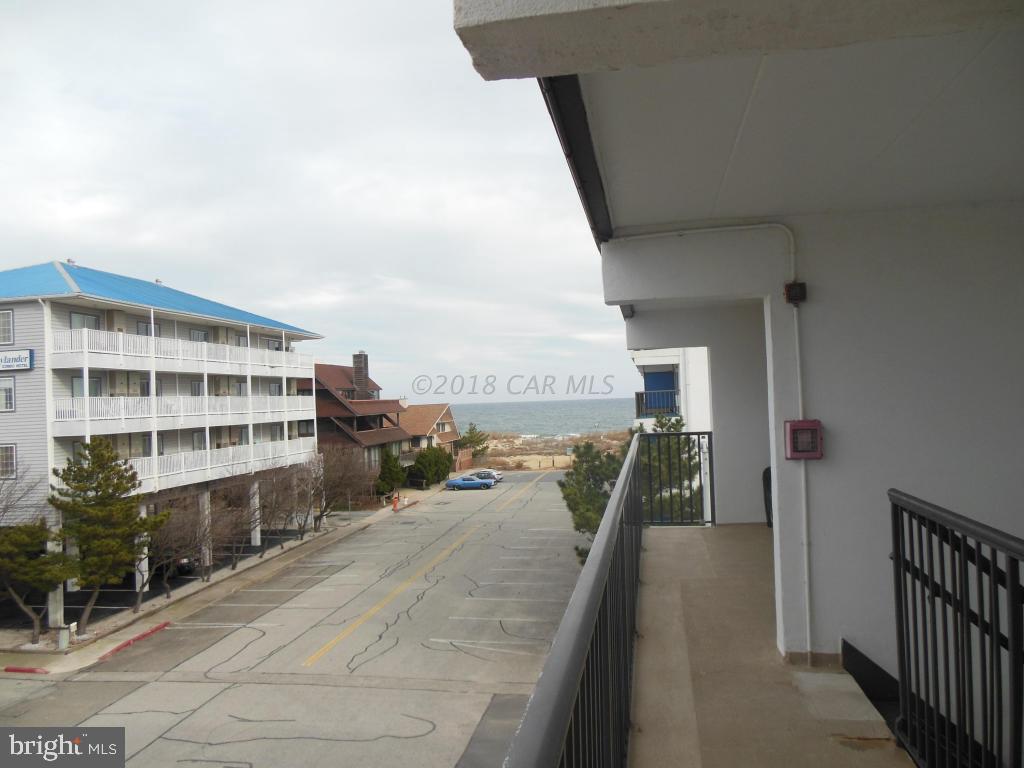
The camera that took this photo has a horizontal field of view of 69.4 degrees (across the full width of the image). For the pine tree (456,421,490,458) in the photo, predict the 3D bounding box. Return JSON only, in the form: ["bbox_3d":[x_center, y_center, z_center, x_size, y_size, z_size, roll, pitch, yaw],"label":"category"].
[{"bbox_3d":[-5.707,8.593,109.626,4.200,5.200,4.200,-2,-1,10],"label":"pine tree"}]

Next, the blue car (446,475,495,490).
[{"bbox_3d":[-4.154,9.953,74.563,4.800,1.330,1.880,-2,-1,10],"label":"blue car"}]

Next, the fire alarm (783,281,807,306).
[{"bbox_3d":[1.548,-0.489,4.035,0.105,0.115,0.065,-2,-1,10],"label":"fire alarm"}]

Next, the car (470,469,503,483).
[{"bbox_3d":[-3.104,9.935,79.557,4.600,1.520,1.850,-2,-1,10],"label":"car"}]

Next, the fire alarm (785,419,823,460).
[{"bbox_3d":[1.577,0.302,3.993,0.175,0.208,0.110,-2,-1,10],"label":"fire alarm"}]

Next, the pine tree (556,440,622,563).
[{"bbox_3d":[3.631,5.811,28.716,3.300,6.900,3.300,-2,-1,10],"label":"pine tree"}]

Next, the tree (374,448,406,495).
[{"bbox_3d":[-12.117,8.663,73.747,2.500,4.400,2.500,-2,-1,10],"label":"tree"}]

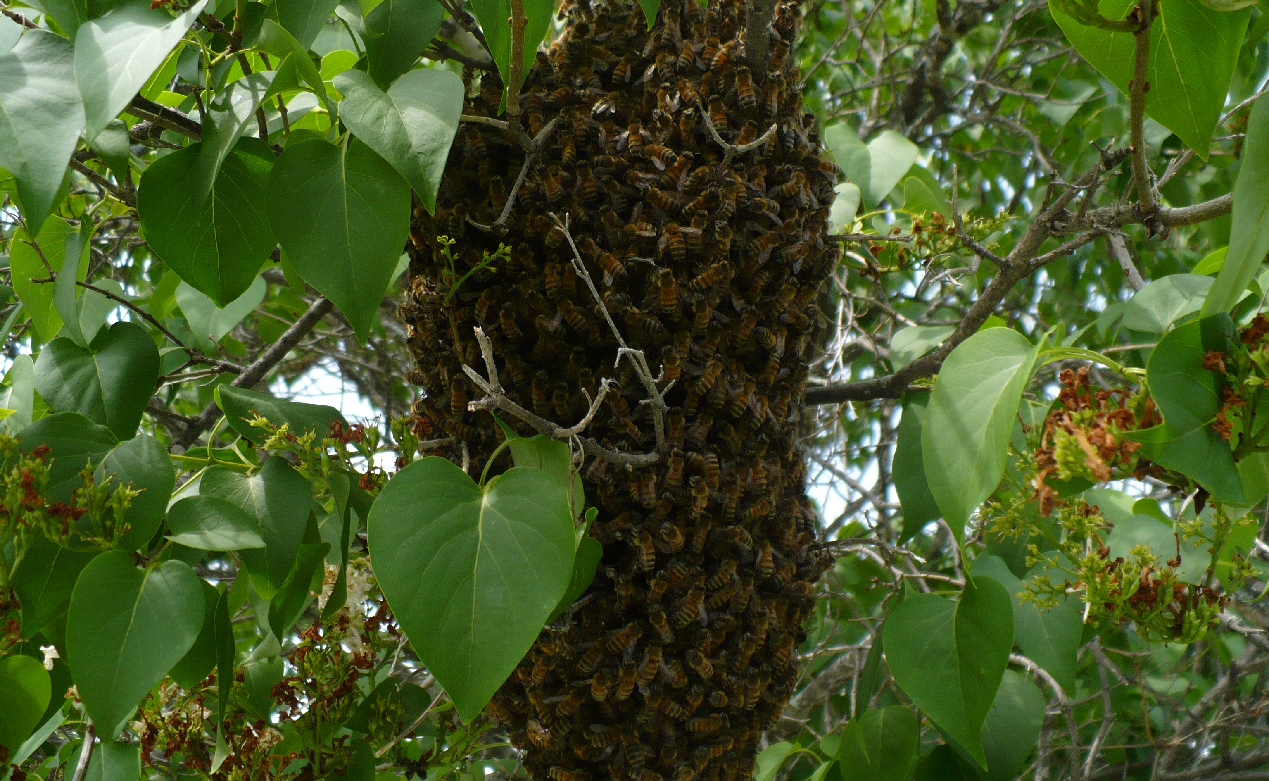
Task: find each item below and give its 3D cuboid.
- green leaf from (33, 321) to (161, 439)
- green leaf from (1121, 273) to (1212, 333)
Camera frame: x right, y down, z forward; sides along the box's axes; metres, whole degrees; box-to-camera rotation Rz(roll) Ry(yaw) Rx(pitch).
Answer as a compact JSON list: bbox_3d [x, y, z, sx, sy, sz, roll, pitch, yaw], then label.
[{"bbox_3d":[-0.218,-0.004,0.550,0.050,0.057,0.020,-11,-28,-21],"label":"green leaf"},{"bbox_3d":[0.218,-0.036,0.550,0.045,0.010,0.035,-31,43,-30],"label":"green leaf"}]

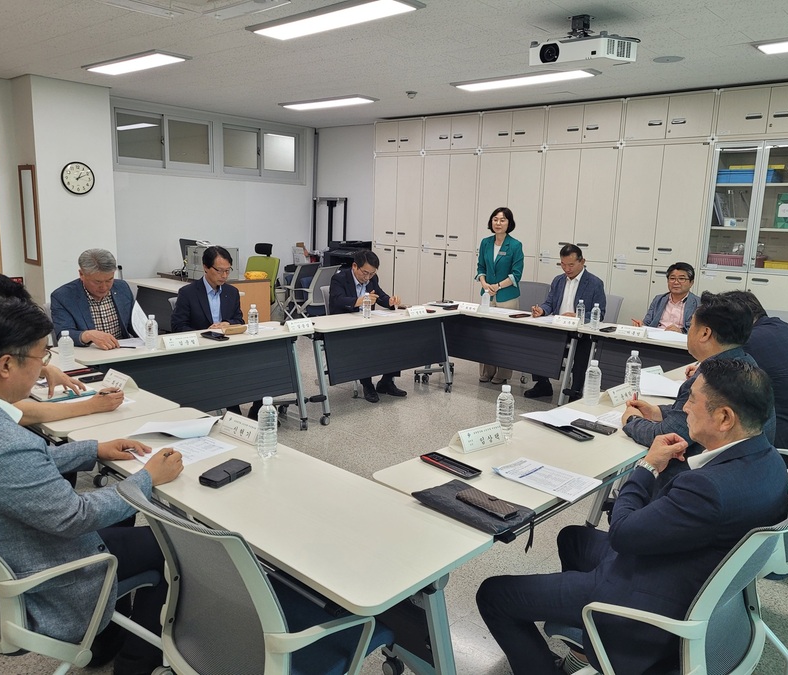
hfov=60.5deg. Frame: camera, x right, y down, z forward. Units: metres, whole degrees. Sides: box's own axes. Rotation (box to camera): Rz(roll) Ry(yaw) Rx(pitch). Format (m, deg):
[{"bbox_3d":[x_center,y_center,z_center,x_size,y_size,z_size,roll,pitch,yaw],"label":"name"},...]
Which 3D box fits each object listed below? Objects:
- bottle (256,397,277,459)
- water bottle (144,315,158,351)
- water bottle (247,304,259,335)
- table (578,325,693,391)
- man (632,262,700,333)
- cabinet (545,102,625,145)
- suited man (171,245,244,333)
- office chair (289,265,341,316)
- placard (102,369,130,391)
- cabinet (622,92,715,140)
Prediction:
[{"bbox_3d":[-0.407,0.285,2.169,0.063,0.197,0.063,2,10,0],"label":"bottle"},{"bbox_3d":[-1.466,-0.037,4.069,0.066,0.208,0.066,12,14,43],"label":"water bottle"},{"bbox_3d":[-0.911,-0.121,4.382,0.065,0.194,0.065,2,10,0],"label":"water bottle"},{"bbox_3d":[2.170,0.377,4.952,1.610,0.715,0.515,12,14,43],"label":"table"},{"bbox_3d":[2.148,0.029,5.239,0.560,1.210,0.700,9,12,33],"label":"man"},{"bbox_3d":[1.962,-2.078,6.686,0.800,0.400,0.400,11,14,41],"label":"cabinet"},{"bbox_3d":[-1.341,-0.011,4.939,0.560,1.275,0.700,-7,14,-39],"label":"suited man"},{"bbox_3d":[-0.895,-0.332,7.781,0.550,0.890,0.560,8,12,29],"label":"office chair"},{"bbox_3d":[-1.291,0.200,3.195,0.210,0.074,0.075,12,14,43],"label":"placard"},{"bbox_3d":[2.509,-1.918,6.007,0.800,0.384,0.400,12,14,43],"label":"cabinet"}]

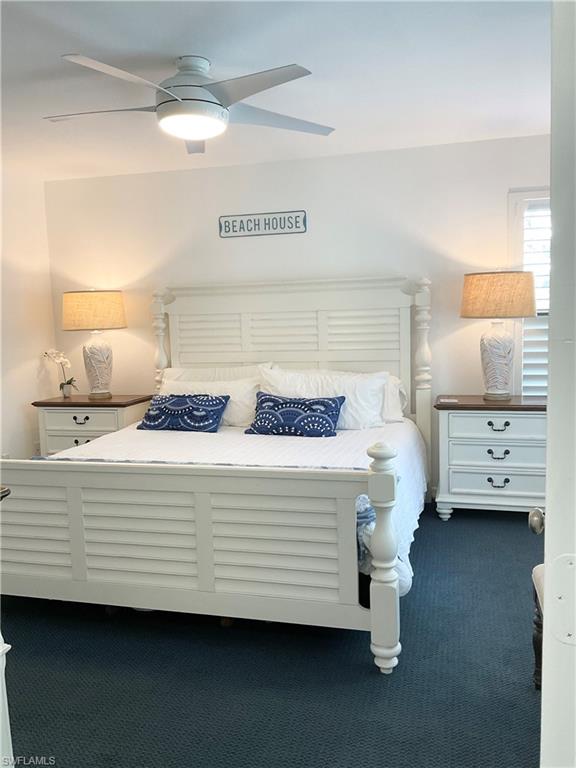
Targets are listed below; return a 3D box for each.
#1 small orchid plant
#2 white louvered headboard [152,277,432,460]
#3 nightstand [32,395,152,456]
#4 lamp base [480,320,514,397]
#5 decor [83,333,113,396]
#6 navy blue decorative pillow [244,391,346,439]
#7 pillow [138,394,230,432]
[{"bbox_3d":[-1.775,-0.079,5.052,0.290,0.372,0.183,0,7,16],"label":"small orchid plant"},{"bbox_3d":[-0.012,0.029,4.691,2.055,1.515,0.121,0,7,16],"label":"white louvered headboard"},{"bbox_3d":[-1.431,0.486,4.880,0.777,0.736,0.473,0,7,16],"label":"nightstand"},{"bbox_3d":[1.349,-0.152,4.155,0.227,0.511,0.227,0,7,16],"label":"lamp base"},{"bbox_3d":[-1.441,-0.140,4.902,0.232,0.507,0.232,0,7,16],"label":"decor"},{"bbox_3d":[0.048,0.179,3.806,0.545,0.125,0.314,0,45,16],"label":"navy blue decorative pillow"},{"bbox_3d":[-0.656,0.177,4.067,0.550,0.125,0.304,0,45,16],"label":"pillow"}]

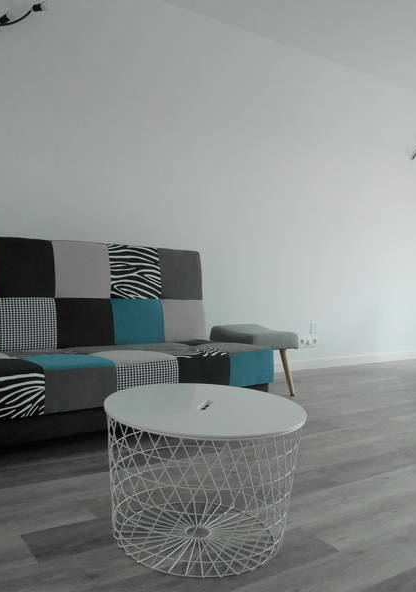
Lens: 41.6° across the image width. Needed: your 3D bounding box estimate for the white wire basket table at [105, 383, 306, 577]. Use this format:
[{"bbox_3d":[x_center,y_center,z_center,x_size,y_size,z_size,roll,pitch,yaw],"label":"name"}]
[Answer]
[{"bbox_3d":[-0.018,0.534,1.673,0.610,0.415,0.610,3,3,0],"label":"white wire basket table"}]

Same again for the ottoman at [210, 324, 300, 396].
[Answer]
[{"bbox_3d":[0.304,0.439,3.618,0.430,0.430,0.470,1,4,-37],"label":"ottoman"}]

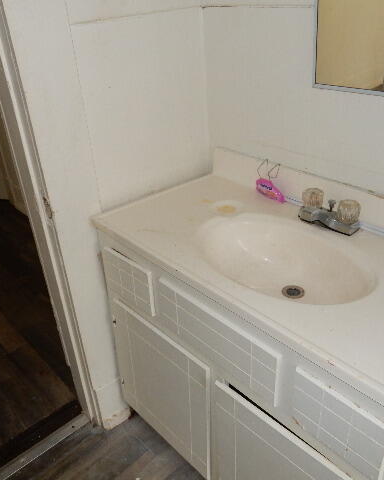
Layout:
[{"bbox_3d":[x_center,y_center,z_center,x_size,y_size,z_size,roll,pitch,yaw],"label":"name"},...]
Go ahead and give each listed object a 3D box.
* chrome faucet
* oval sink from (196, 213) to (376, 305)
[{"bbox_3d":[0.334,-0.067,1.151,0.106,0.071,0.153,-25,35,-34],"label":"chrome faucet"},{"bbox_3d":[0.202,0.092,1.101,0.313,0.147,0.462,-25,35,-34],"label":"oval sink"}]

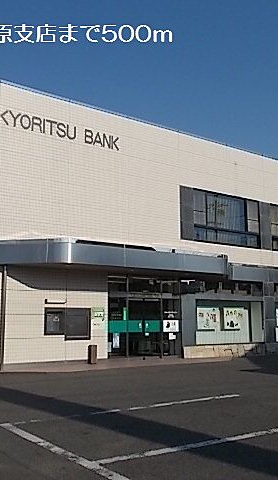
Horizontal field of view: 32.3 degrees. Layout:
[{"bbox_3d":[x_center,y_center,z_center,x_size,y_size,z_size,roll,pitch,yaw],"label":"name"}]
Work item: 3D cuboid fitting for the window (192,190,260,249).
[{"bbox_3d":[3.705,-0.813,19.902,3.886,2.075,0.150,6,-11,-34],"label":"window"}]

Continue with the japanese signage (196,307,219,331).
[{"bbox_3d":[2.721,3.064,18.657,1.199,0.857,0.030,6,-11,-34],"label":"japanese signage"}]

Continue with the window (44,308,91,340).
[{"bbox_3d":[-2.207,2.648,15.058,1.623,0.996,0.150,6,-11,-34],"label":"window"}]

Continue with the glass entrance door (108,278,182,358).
[{"bbox_3d":[0.266,2.729,17.038,3.158,2.791,0.200,6,-11,-34],"label":"glass entrance door"}]

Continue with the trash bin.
[{"bbox_3d":[-1.409,3.491,14.624,0.208,0.534,0.200,6,-11,-34],"label":"trash bin"}]

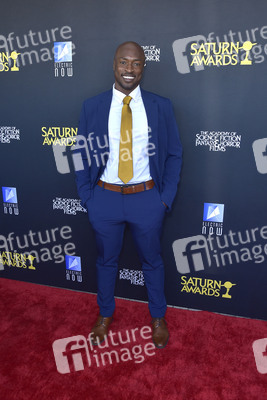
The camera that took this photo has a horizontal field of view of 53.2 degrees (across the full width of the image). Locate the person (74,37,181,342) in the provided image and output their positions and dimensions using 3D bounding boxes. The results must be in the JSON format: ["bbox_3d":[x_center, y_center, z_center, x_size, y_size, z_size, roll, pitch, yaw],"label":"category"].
[{"bbox_3d":[-0.039,0.005,1.684,0.650,1.840,0.360,2,13,0],"label":"person"}]

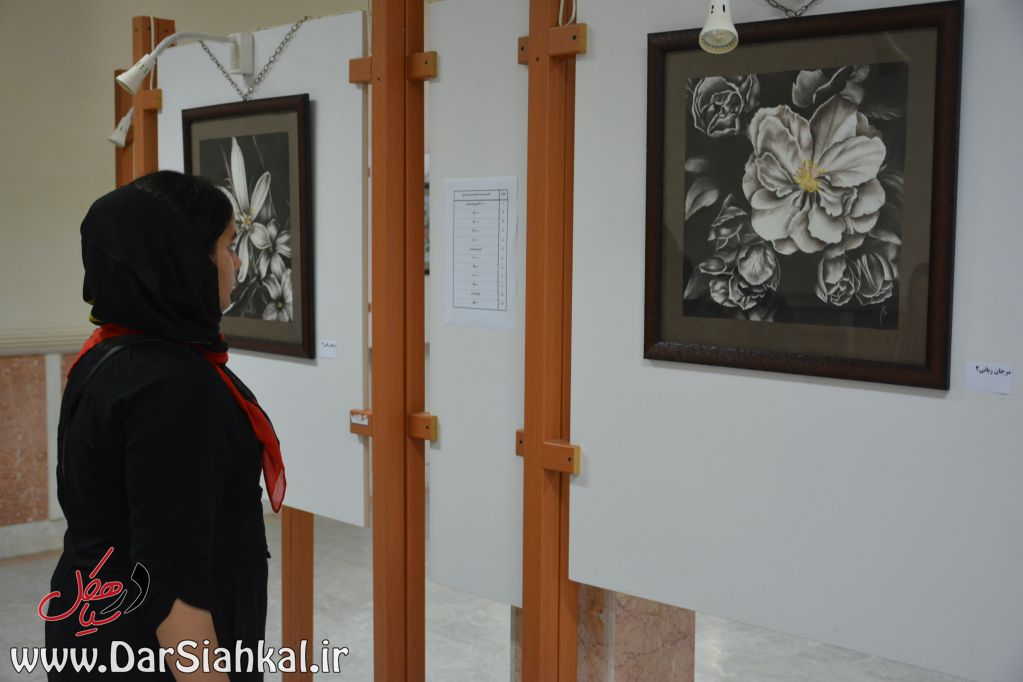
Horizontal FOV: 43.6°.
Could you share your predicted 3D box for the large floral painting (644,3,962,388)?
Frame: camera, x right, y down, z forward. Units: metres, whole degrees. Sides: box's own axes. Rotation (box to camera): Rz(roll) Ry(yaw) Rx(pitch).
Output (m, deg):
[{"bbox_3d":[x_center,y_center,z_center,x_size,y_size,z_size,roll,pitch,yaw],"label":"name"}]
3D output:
[{"bbox_3d":[0.423,-0.218,1.960,0.533,0.541,0.030,6,9,44],"label":"large floral painting"}]

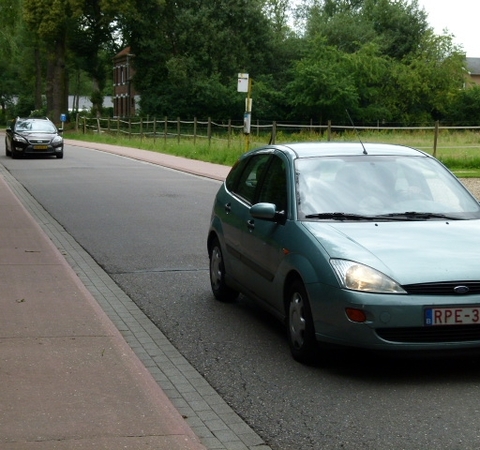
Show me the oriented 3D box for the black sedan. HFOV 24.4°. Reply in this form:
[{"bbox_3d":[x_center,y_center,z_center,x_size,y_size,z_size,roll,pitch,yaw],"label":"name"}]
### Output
[{"bbox_3d":[-7.720,-3.280,41.500,1.880,1.500,4.800,-2,6,-16],"label":"black sedan"}]

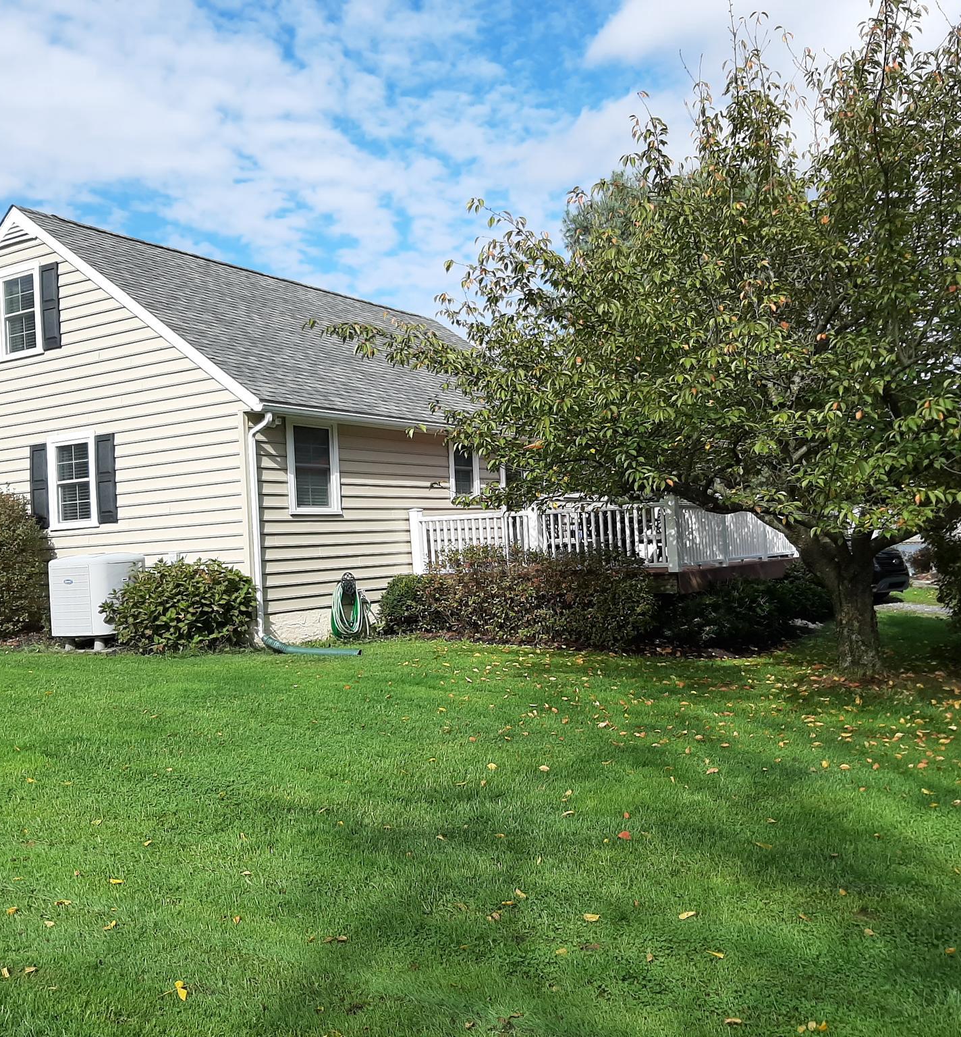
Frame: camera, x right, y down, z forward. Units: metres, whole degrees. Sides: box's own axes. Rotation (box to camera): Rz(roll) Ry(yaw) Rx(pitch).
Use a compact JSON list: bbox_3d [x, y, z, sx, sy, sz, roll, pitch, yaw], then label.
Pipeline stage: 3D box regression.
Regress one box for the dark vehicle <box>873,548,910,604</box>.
[{"bbox_3d":[6.556,0.931,22.000,4.600,1.680,1.860,-5,-2,43],"label":"dark vehicle"}]

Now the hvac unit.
[{"bbox_3d":[-5.281,1.124,14.271,1.080,1.100,0.760,-4,-2,31],"label":"hvac unit"}]

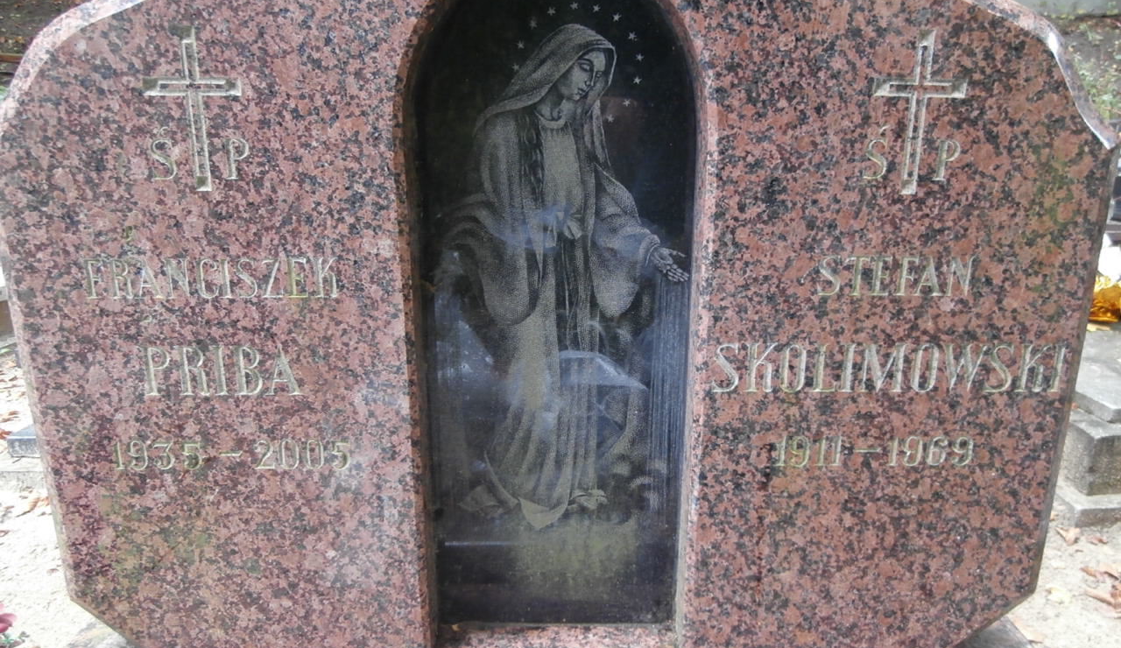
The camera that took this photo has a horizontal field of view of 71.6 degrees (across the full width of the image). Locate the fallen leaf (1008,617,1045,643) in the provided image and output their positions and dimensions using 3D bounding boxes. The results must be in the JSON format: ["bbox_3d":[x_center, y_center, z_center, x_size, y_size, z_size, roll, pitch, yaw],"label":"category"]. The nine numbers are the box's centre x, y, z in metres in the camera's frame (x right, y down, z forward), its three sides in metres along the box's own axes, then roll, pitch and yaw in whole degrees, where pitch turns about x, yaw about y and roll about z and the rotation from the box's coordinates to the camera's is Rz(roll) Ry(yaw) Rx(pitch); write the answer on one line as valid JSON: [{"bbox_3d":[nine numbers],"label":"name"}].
[{"bbox_3d":[1.033,0.670,1.715,0.050,0.016,0.085,-2,16,-8],"label":"fallen leaf"}]

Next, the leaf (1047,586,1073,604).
[{"bbox_3d":[1.177,0.637,1.833,0.048,0.013,0.060,-8,18,-25],"label":"leaf"}]

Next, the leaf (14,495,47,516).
[{"bbox_3d":[-1.512,0.519,2.223,0.052,0.022,0.100,3,17,11],"label":"leaf"}]

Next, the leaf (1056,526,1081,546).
[{"bbox_3d":[1.359,0.565,2.069,0.050,0.020,0.070,-5,17,-16],"label":"leaf"}]

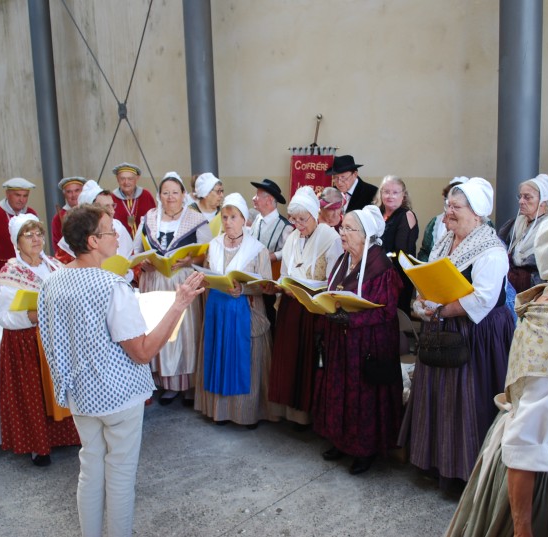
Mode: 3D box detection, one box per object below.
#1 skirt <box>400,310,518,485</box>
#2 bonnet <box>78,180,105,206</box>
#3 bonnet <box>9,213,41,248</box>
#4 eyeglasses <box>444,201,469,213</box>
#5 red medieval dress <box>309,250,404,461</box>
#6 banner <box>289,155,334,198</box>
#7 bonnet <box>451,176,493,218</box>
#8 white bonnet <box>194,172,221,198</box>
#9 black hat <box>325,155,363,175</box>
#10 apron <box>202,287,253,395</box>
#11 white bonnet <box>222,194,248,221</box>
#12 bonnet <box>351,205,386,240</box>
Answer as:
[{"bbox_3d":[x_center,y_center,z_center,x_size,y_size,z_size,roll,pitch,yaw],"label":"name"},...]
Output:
[{"bbox_3d":[0.999,0.622,3.170,0.600,0.870,0.660,-7,10,-29],"label":"skirt"},{"bbox_3d":[-1.313,-0.532,4.350,0.190,0.200,0.180,0,9,10],"label":"bonnet"},{"bbox_3d":[-1.477,-0.225,3.560,0.200,0.210,0.180,5,11,37],"label":"bonnet"},{"bbox_3d":[0.932,-0.309,3.020,0.130,0.045,0.135,-4,9,-15],"label":"eyeglasses"},{"bbox_3d":[0.496,0.478,3.551,0.540,1.250,0.540,-7,10,-33],"label":"red medieval dress"},{"bbox_3d":[0.329,-0.640,5.200,0.410,0.660,0.030,0,9,13],"label":"banner"},{"bbox_3d":[1.060,-0.386,3.220,0.215,0.210,0.190,3,6,-18],"label":"bonnet"},{"bbox_3d":[-0.487,-0.608,4.400,0.190,0.190,0.180,-4,9,-11],"label":"white bonnet"},{"bbox_3d":[0.543,-0.809,4.700,0.285,0.130,0.320,6,22,45],"label":"black hat"},{"bbox_3d":[-0.319,0.506,4.170,0.370,0.770,0.200,1,9,21],"label":"apron"},{"bbox_3d":[-0.255,-0.404,3.980,0.180,0.200,0.200,4,11,33],"label":"white bonnet"},{"bbox_3d":[0.540,-0.266,3.400,0.190,0.200,0.180,-5,9,-18],"label":"bonnet"}]

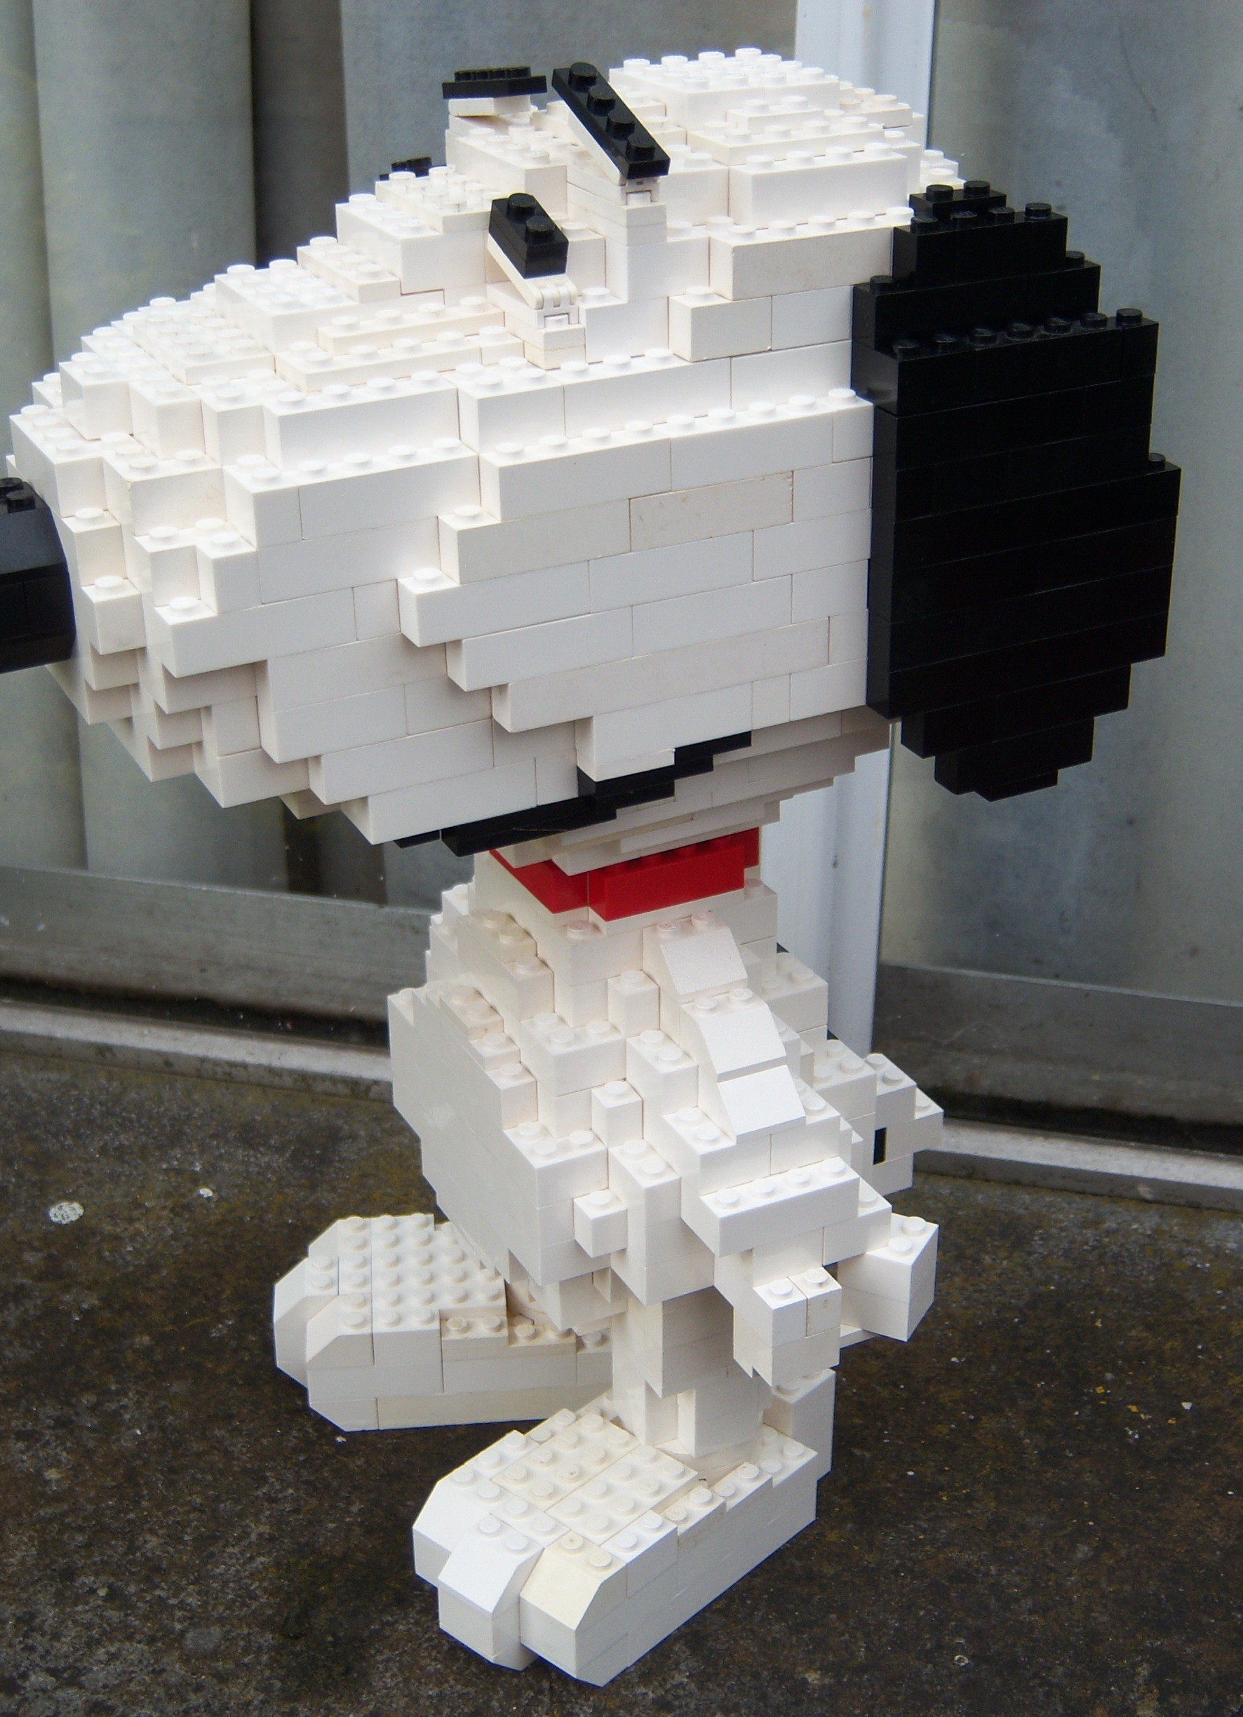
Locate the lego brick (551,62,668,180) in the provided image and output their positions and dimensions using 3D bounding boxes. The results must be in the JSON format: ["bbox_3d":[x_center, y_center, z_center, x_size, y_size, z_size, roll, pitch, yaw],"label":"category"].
[{"bbox_3d":[-0.002,-0.128,0.411,0.008,0.005,0.032,-13,50,-22],"label":"lego brick"}]

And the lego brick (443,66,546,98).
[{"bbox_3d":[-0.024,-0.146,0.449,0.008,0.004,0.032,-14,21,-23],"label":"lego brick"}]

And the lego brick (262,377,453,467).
[{"bbox_3d":[-0.043,-0.074,0.401,0.032,0.011,0.008,-14,29,-23],"label":"lego brick"}]

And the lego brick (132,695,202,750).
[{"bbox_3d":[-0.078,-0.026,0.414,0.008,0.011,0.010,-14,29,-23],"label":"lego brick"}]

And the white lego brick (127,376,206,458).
[{"bbox_3d":[-0.077,-0.076,0.406,0.008,0.011,0.016,-14,29,-23],"label":"white lego brick"}]

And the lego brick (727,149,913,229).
[{"bbox_3d":[0.034,-0.119,0.422,0.032,0.011,0.012,-14,29,-23],"label":"lego brick"}]

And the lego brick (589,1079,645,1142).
[{"bbox_3d":[-0.001,0.051,0.484,0.008,0.011,0.009,-14,29,-23],"label":"lego brick"}]

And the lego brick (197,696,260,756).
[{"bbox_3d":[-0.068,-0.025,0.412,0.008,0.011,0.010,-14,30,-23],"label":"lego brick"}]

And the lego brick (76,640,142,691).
[{"bbox_3d":[-0.090,-0.036,0.416,0.008,0.010,0.010,-14,29,-22],"label":"lego brick"}]

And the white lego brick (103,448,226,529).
[{"bbox_3d":[-0.077,-0.063,0.400,0.016,0.011,0.016,-14,29,-23],"label":"white lego brick"}]

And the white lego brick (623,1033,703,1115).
[{"bbox_3d":[0.008,0.043,0.480,0.008,0.011,0.016,-14,29,-23],"label":"white lego brick"}]

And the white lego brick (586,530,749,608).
[{"bbox_3d":[0.007,-0.052,0.421,0.032,0.010,0.011,-14,29,-22],"label":"white lego brick"}]

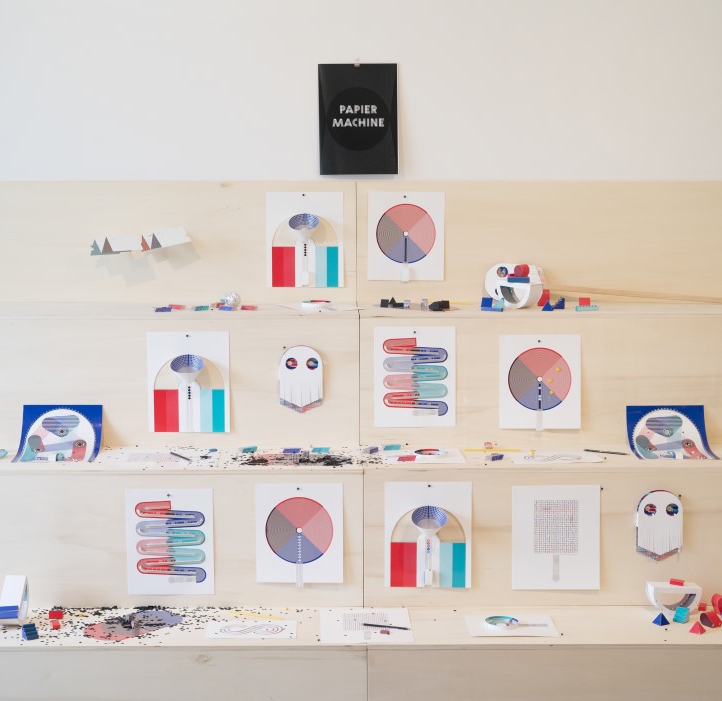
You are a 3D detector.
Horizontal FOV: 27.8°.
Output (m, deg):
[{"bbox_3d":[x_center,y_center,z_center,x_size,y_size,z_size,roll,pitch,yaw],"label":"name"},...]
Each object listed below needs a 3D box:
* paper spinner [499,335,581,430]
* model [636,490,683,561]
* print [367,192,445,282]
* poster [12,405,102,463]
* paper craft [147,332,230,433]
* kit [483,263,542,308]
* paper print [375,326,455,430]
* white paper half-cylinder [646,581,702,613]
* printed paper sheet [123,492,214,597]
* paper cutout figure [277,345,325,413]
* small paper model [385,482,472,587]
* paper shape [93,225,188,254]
[{"bbox_3d":[0.471,0.087,3.817,0.213,0.252,0.020,0,8,-1],"label":"paper spinner"},{"bbox_3d":[0.732,0.432,3.573,0.111,0.180,0.032,0,8,-1],"label":"model"},{"bbox_3d":[0.127,-0.313,4.046,0.213,0.247,0.020,0,8,-1],"label":"print"},{"bbox_3d":[-0.776,0.211,3.733,0.213,0.110,0.198,0,8,-1],"label":"poster"},{"bbox_3d":[-0.512,0.101,4.312,0.243,0.302,0.075,0,8,0],"label":"paper craft"},{"bbox_3d":[0.455,-0.192,4.349,0.155,0.133,0.075,2,7,21],"label":"kit"},{"bbox_3d":[0.150,0.073,4.060,0.228,0.279,0.012,0,2,0],"label":"paper print"},{"bbox_3d":[0.767,0.607,3.571,0.117,0.068,0.050,-1,8,-4],"label":"white paper half-cylinder"},{"bbox_3d":[-0.502,0.503,3.830,0.232,0.277,0.010,0,2,0],"label":"printed paper sheet"},{"bbox_3d":[-0.171,0.085,4.195,0.127,0.198,0.030,0,7,-1],"label":"paper cutout figure"},{"bbox_3d":[0.167,0.458,3.557,0.213,0.266,0.060,0,8,-1],"label":"small paper model"},{"bbox_3d":[-0.667,-0.335,4.431,0.303,0.094,0.080,0,7,-1],"label":"paper shape"}]

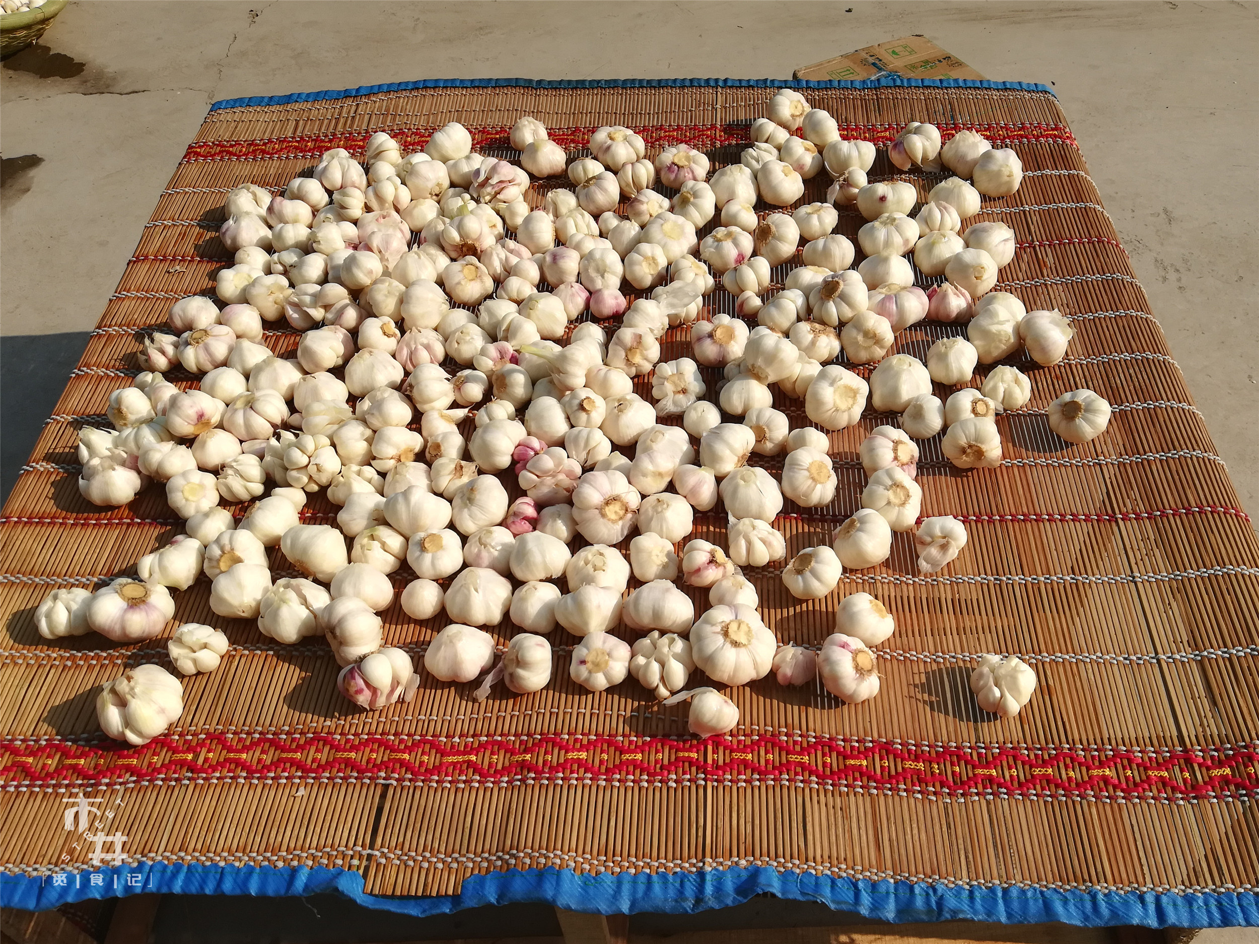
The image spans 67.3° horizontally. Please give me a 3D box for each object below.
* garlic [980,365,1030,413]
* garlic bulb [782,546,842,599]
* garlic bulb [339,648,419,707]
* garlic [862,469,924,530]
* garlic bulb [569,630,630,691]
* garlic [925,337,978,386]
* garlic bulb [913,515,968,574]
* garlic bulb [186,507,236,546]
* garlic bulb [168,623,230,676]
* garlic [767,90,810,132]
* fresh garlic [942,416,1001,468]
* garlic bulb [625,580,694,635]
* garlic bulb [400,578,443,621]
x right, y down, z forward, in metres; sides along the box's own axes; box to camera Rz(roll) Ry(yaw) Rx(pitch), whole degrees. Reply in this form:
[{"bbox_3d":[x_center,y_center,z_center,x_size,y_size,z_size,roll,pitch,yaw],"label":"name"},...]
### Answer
[{"bbox_3d":[0.334,-0.074,0.837,0.044,0.038,0.042,0,52,4],"label":"garlic"},{"bbox_3d":[0.142,0.078,0.736,0.048,0.038,0.043,1,53,3],"label":"garlic bulb"},{"bbox_3d":[-0.200,0.164,0.754,0.062,0.042,0.050,1,53,3],"label":"garlic bulb"},{"bbox_3d":[0.213,0.022,0.768,0.050,0.042,0.050,3,70,0],"label":"garlic"},{"bbox_3d":[-0.023,0.151,0.756,0.049,0.039,0.049,1,53,3],"label":"garlic bulb"},{"bbox_3d":[0.293,-0.100,0.858,0.048,0.042,0.048,0,52,4],"label":"garlic"},{"bbox_3d":[0.268,0.062,0.812,0.044,0.038,0.047,13,71,19],"label":"garlic bulb"},{"bbox_3d":[-0.383,0.050,0.864,0.045,0.037,0.045,7,50,-9],"label":"garlic bulb"},{"bbox_3d":[-0.358,0.147,0.784,0.050,0.039,0.046,0,51,0],"label":"garlic bulb"},{"bbox_3d":[0.188,-0.426,1.118,0.051,0.051,0.043,-63,25,4],"label":"garlic"},{"bbox_3d":[0.333,-0.028,0.917,0.059,0.054,0.050,-17,17,20],"label":"fresh garlic"},{"bbox_3d":[0.022,0.103,0.716,0.054,0.041,0.054,0,14,4],"label":"garlic bulb"},{"bbox_3d":[-0.181,0.111,0.822,0.038,0.036,0.037,-3,52,4],"label":"garlic bulb"}]

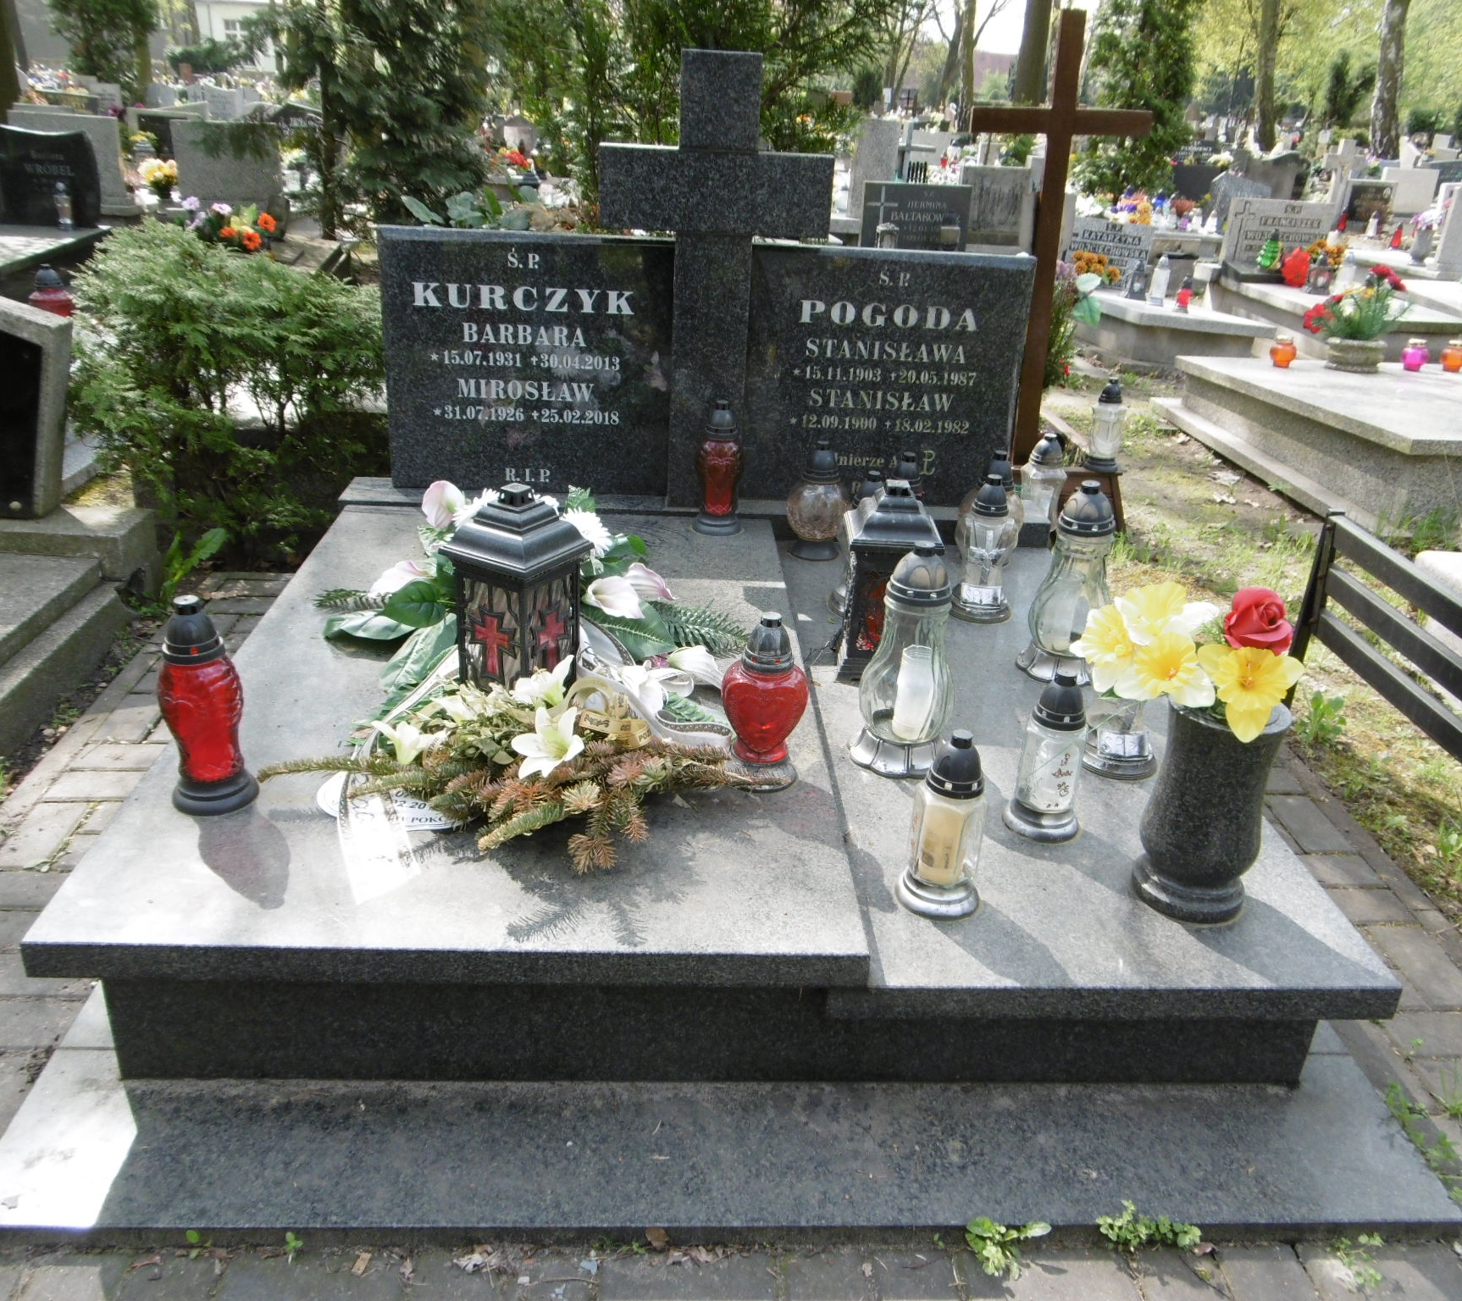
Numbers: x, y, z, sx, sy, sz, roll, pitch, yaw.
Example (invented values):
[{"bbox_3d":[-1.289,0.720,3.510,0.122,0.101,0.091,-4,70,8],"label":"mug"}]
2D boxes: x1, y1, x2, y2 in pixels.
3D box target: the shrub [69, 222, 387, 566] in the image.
[{"bbox_3d":[-1.268,-0.698,3.214,0.950,0.840,0.750,1,25,-4],"label":"shrub"}]

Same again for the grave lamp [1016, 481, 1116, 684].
[{"bbox_3d":[0.652,-0.139,2.250,0.168,0.365,0.168,2,26,-4],"label":"grave lamp"}]

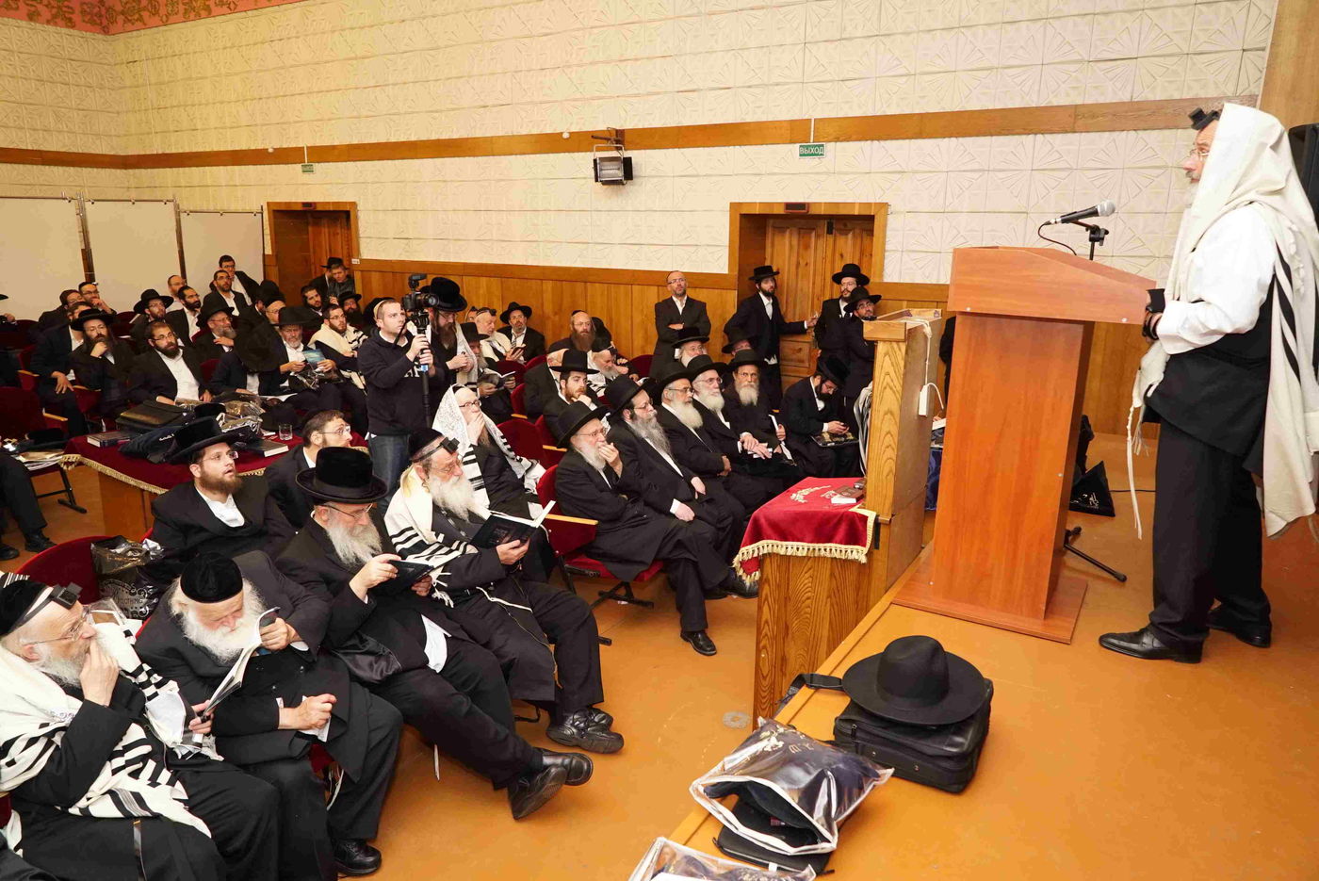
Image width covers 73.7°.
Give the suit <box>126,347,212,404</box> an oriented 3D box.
[{"bbox_3d":[-3.797,-0.356,6.833,0.480,0.640,0.580,11,18,36],"label":"suit"}]

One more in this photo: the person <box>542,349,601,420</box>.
[{"bbox_3d":[-0.442,0.043,6.178,0.780,1.320,0.570,13,18,41],"label":"person"}]

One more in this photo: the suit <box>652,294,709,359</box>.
[{"bbox_3d":[0.173,-0.870,7.621,0.540,0.780,0.330,0,14,-4],"label":"suit"}]

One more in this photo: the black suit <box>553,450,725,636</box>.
[{"bbox_3d":[-0.118,0.488,4.651,0.930,0.920,0.550,9,16,30],"label":"black suit"}]

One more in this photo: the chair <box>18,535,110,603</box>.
[{"bbox_3d":[-2.158,0.863,3.631,0.600,0.900,0.550,9,16,30],"label":"chair"}]

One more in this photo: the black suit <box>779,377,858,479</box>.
[{"bbox_3d":[1.215,-0.011,6.694,0.720,0.960,0.560,11,17,36],"label":"black suit"}]

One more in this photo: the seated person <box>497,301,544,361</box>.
[{"bbox_3d":[-1.446,-0.660,8.825,0.560,1.400,0.750,-7,16,-28],"label":"seated person"}]

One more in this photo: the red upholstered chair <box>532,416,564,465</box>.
[{"bbox_3d":[-0.497,0.209,6.244,0.600,0.900,0.550,9,16,31],"label":"red upholstered chair"}]

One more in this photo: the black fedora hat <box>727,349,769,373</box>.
[{"bbox_3d":[0.650,-0.607,6.650,0.320,0.140,0.350,0,14,-2],"label":"black fedora hat"}]

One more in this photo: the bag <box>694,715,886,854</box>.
[{"bbox_3d":[0.334,0.851,2.212,0.390,0.145,0.380,9,16,30],"label":"bag"}]

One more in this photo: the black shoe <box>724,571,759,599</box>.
[{"bbox_3d":[0.572,0.877,5.293,0.300,0.110,0.110,5,15,17],"label":"black shoe"}]

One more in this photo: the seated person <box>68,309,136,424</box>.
[{"bbox_3d":[-4.635,-0.442,7.589,0.820,1.350,0.580,11,17,35],"label":"seated person"}]

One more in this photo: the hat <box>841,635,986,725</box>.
[{"bbox_3d":[0.710,0.613,2.435,0.390,0.138,0.355,-5,18,-3],"label":"hat"}]

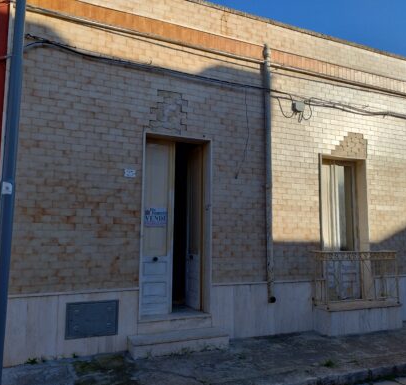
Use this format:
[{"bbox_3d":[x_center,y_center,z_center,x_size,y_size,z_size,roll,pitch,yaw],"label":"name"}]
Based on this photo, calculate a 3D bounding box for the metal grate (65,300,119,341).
[{"bbox_3d":[-1.506,1.742,5.070,0.699,0.472,0.035,3,-8,-23],"label":"metal grate"}]

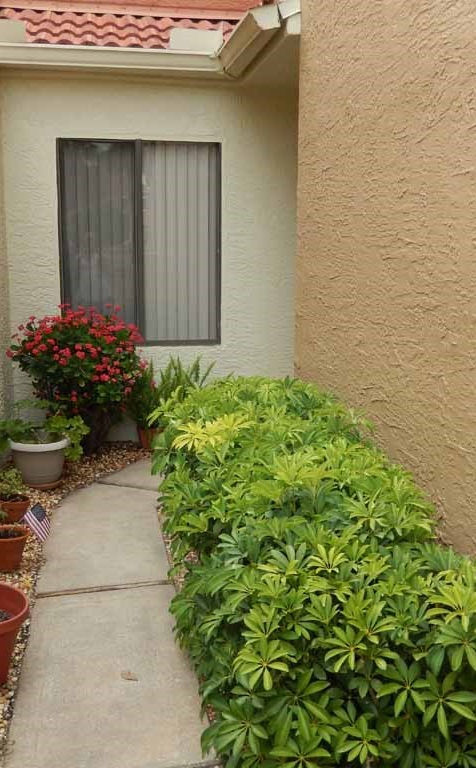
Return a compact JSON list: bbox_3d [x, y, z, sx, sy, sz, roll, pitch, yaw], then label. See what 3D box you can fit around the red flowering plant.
[{"bbox_3d":[-1.145,0.020,5.186,0.920,1.040,0.820,-1,9,-10],"label":"red flowering plant"}]

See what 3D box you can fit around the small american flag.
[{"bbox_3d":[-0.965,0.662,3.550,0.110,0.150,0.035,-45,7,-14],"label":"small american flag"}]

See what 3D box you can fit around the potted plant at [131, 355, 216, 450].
[{"bbox_3d":[-0.503,0.151,5.465,0.600,0.700,0.500,-1,9,-10],"label":"potted plant"}]

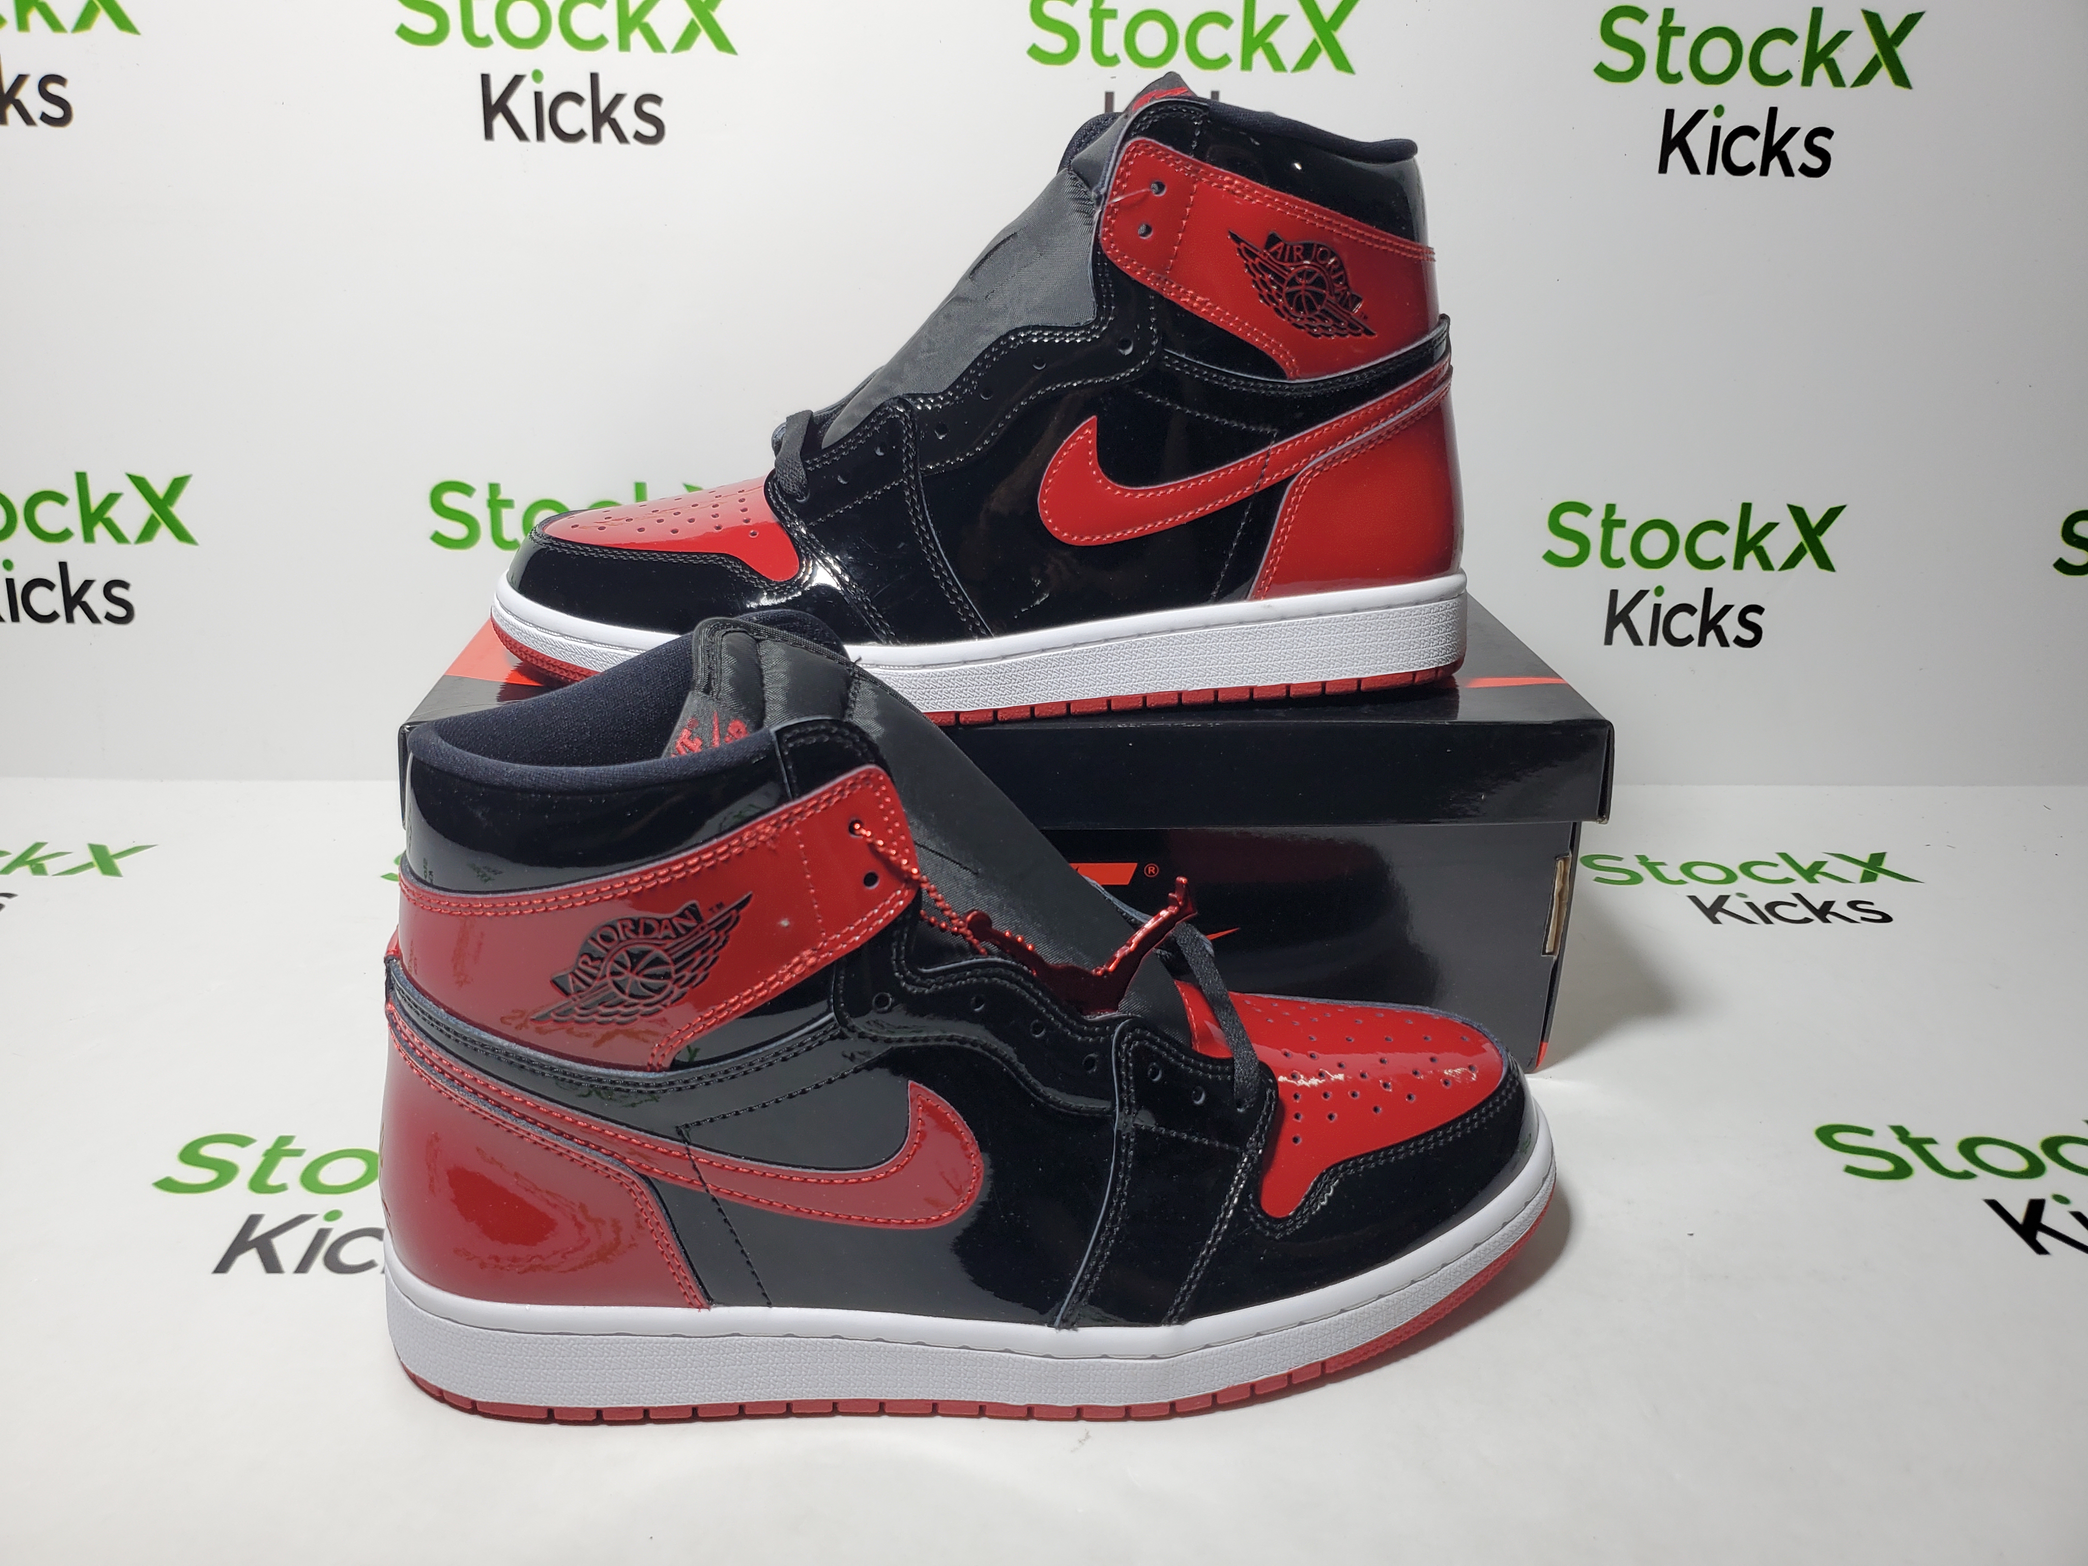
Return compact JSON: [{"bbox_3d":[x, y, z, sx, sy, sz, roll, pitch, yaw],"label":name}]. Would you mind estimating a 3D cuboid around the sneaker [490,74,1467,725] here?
[{"bbox_3d":[-0.010,-0.117,0.463,0.304,0.175,0.109,-4,24,-12],"label":"sneaker"}]

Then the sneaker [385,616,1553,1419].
[{"bbox_3d":[-0.012,0.052,0.385,0.304,0.175,0.109,-2,23,-8],"label":"sneaker"}]

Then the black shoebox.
[{"bbox_3d":[-0.015,-0.006,0.583,0.350,0.124,0.230,0,23,-4],"label":"black shoebox"}]

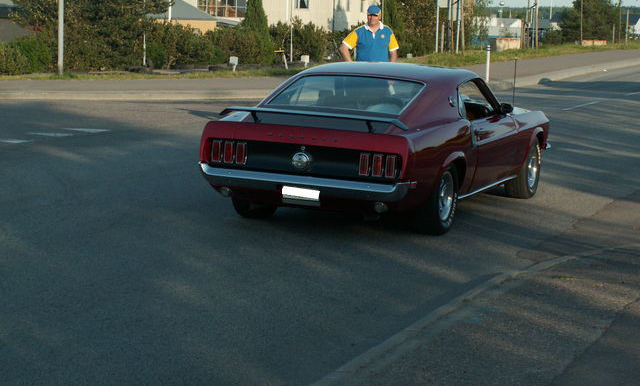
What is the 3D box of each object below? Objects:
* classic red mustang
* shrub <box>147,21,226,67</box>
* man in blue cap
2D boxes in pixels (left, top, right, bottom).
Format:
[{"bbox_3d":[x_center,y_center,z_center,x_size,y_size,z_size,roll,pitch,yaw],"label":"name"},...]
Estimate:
[{"bbox_3d":[0.743,-0.487,13.364,1.830,1.280,4.760,5,7,22],"label":"classic red mustang"},{"bbox_3d":[-4.042,-4.447,45.000,2.350,1.400,1.900,1,7,-5],"label":"shrub"},{"bbox_3d":[0.631,-1.557,19.708,0.780,1.820,0.380,2,7,5],"label":"man in blue cap"}]

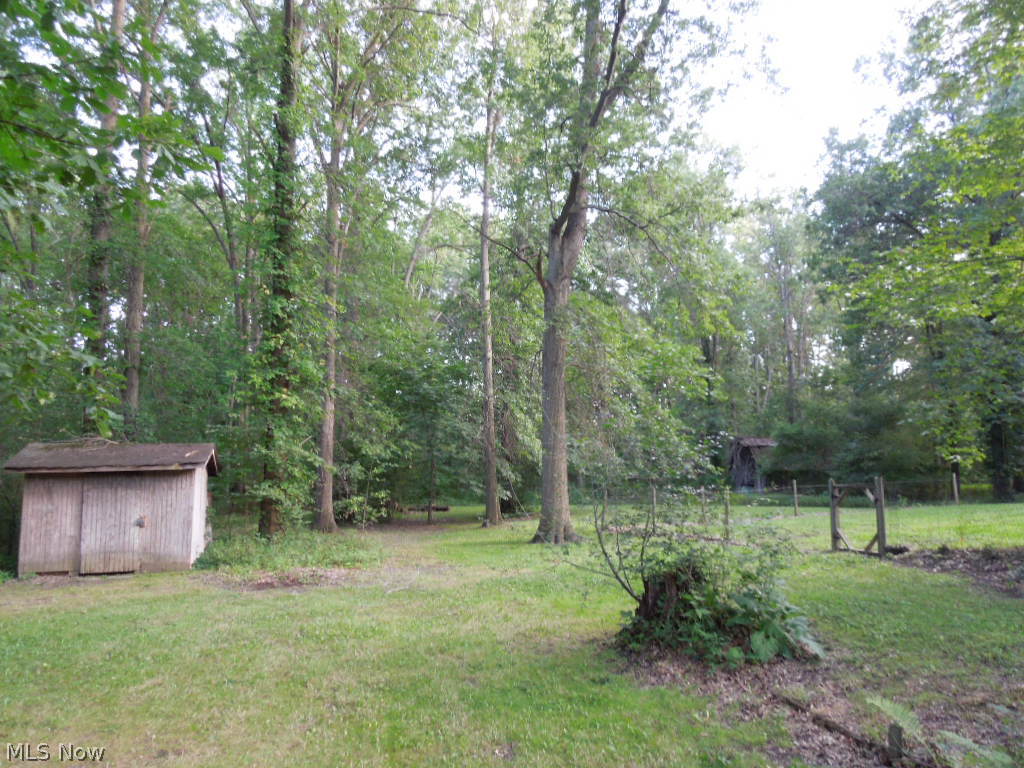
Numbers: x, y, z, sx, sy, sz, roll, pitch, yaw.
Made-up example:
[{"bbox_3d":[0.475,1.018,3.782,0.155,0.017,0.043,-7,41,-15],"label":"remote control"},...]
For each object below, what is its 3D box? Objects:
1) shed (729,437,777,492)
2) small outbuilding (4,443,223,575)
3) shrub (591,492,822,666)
[{"bbox_3d":[12.851,4.314,39.538,2.150,2.900,2.200,0,-6,0],"label":"shed"},{"bbox_3d":[-7.606,2.334,14.447,3.221,2.335,2.400,2,-6,-16],"label":"small outbuilding"},{"bbox_3d":[2.120,2.070,8.150,2.300,1.570,1.900,0,-6,0],"label":"shrub"}]

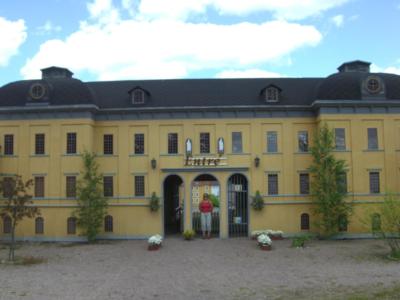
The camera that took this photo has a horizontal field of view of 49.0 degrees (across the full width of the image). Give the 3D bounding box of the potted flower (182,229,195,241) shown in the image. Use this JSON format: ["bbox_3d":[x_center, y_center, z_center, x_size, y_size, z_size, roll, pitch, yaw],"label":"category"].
[{"bbox_3d":[-0.379,2.894,14.993,0.417,0.393,0.396,-1,-4,1],"label":"potted flower"}]

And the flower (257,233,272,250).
[{"bbox_3d":[1.849,2.617,12.491,0.427,0.495,0.405,-1,-4,1],"label":"flower"}]

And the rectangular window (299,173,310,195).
[{"bbox_3d":[3.850,1.243,16.138,0.361,0.758,0.080,-1,-6,2],"label":"rectangular window"}]

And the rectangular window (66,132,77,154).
[{"bbox_3d":[-4.589,-0.221,15.774,0.348,0.760,0.091,-1,-4,2],"label":"rectangular window"}]

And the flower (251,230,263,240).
[{"bbox_3d":[2.048,3.033,15.560,0.454,0.313,0.424,-1,-4,2],"label":"flower"}]

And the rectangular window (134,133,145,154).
[{"bbox_3d":[-2.275,-0.230,16.500,0.351,0.779,0.080,-1,-6,2],"label":"rectangular window"}]

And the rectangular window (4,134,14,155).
[{"bbox_3d":[-6.928,-0.194,15.914,0.341,0.754,0.100,-1,-5,2],"label":"rectangular window"}]

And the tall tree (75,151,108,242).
[{"bbox_3d":[-3.579,1.546,14.519,1.108,3.059,1.052,-1,-4,1],"label":"tall tree"}]

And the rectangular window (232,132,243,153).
[{"bbox_3d":[1.321,-0.250,15.486,0.349,0.727,0.100,-1,-4,1],"label":"rectangular window"}]

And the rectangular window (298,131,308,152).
[{"bbox_3d":[3.798,-0.322,16.139,0.369,0.780,0.100,-1,-5,2],"label":"rectangular window"}]

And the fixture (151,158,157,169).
[{"bbox_3d":[-1.686,0.509,16.072,0.202,0.396,0.220,-1,-5,2],"label":"fixture"}]

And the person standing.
[{"bbox_3d":[0.210,2.384,15.902,0.485,1.660,0.320,-1,-6,2],"label":"person standing"}]

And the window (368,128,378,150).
[{"bbox_3d":[6.121,-0.390,15.553,0.357,0.791,0.100,-1,-5,2],"label":"window"}]

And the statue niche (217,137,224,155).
[{"bbox_3d":[0.739,-0.148,15.443,0.246,0.612,0.130,-1,-4,1],"label":"statue niche"}]

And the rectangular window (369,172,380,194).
[{"bbox_3d":[6.076,1.158,15.248,0.348,0.746,0.091,-1,-4,2],"label":"rectangular window"}]

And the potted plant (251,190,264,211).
[{"bbox_3d":[1.998,1.762,15.257,0.460,0.700,0.420,-1,-5,1],"label":"potted plant"}]

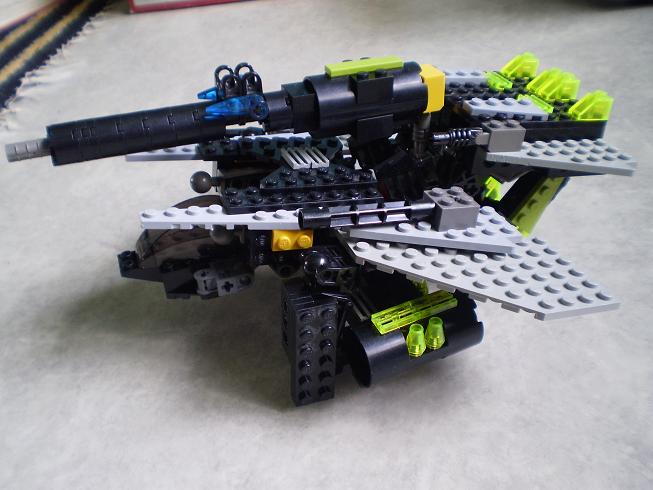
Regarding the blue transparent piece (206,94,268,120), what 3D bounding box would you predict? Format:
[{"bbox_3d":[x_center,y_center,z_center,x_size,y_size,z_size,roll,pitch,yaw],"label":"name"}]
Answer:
[{"bbox_3d":[-0.036,-0.054,0.271,0.025,0.009,0.008,-7,33,-18],"label":"blue transparent piece"}]

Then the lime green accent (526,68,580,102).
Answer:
[{"bbox_3d":[0.107,-0.076,0.318,0.016,0.011,0.016,-5,33,-18],"label":"lime green accent"}]

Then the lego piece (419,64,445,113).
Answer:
[{"bbox_3d":[0.044,-0.068,0.297,0.012,0.016,0.016,-12,33,-13],"label":"lego piece"}]

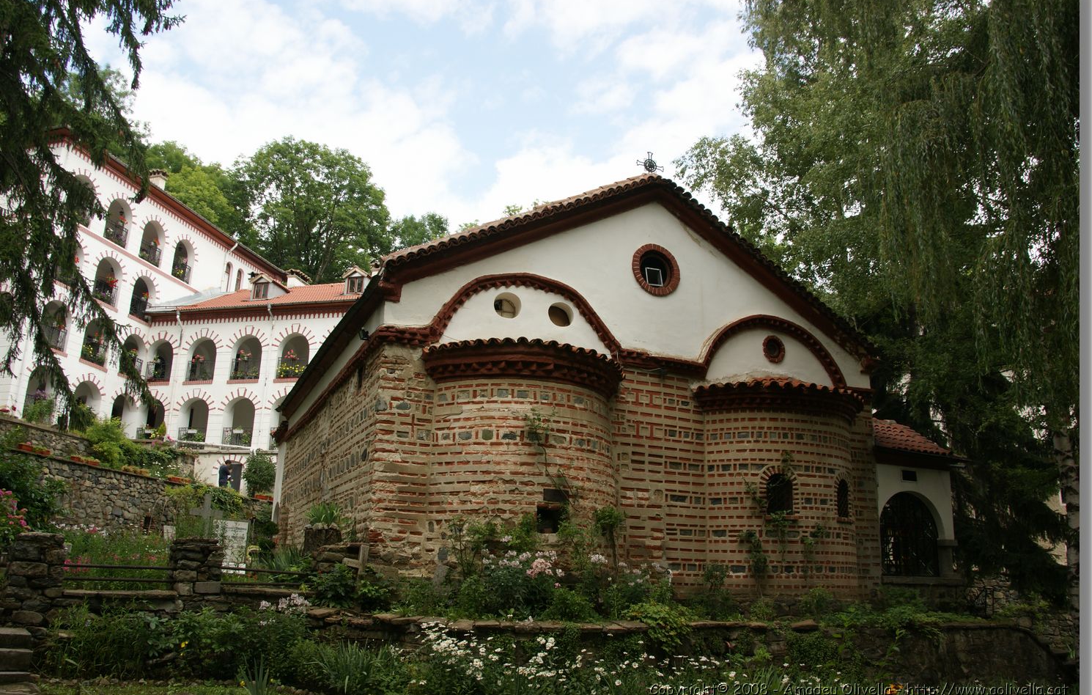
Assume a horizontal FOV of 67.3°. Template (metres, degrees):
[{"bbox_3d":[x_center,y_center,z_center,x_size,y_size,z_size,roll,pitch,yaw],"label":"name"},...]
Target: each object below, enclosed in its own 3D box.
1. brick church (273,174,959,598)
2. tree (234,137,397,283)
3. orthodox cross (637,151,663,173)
[{"bbox_3d":[0.220,1.852,20.744,12.232,7.350,16.065,7,-15,-21],"label":"brick church"},{"bbox_3d":[-17.042,-8.468,60.000,12.000,14.000,12.000,2,-14,0],"label":"tree"},{"bbox_3d":[1.916,-3.372,15.019,0.565,0.462,0.060,7,-15,-21],"label":"orthodox cross"}]

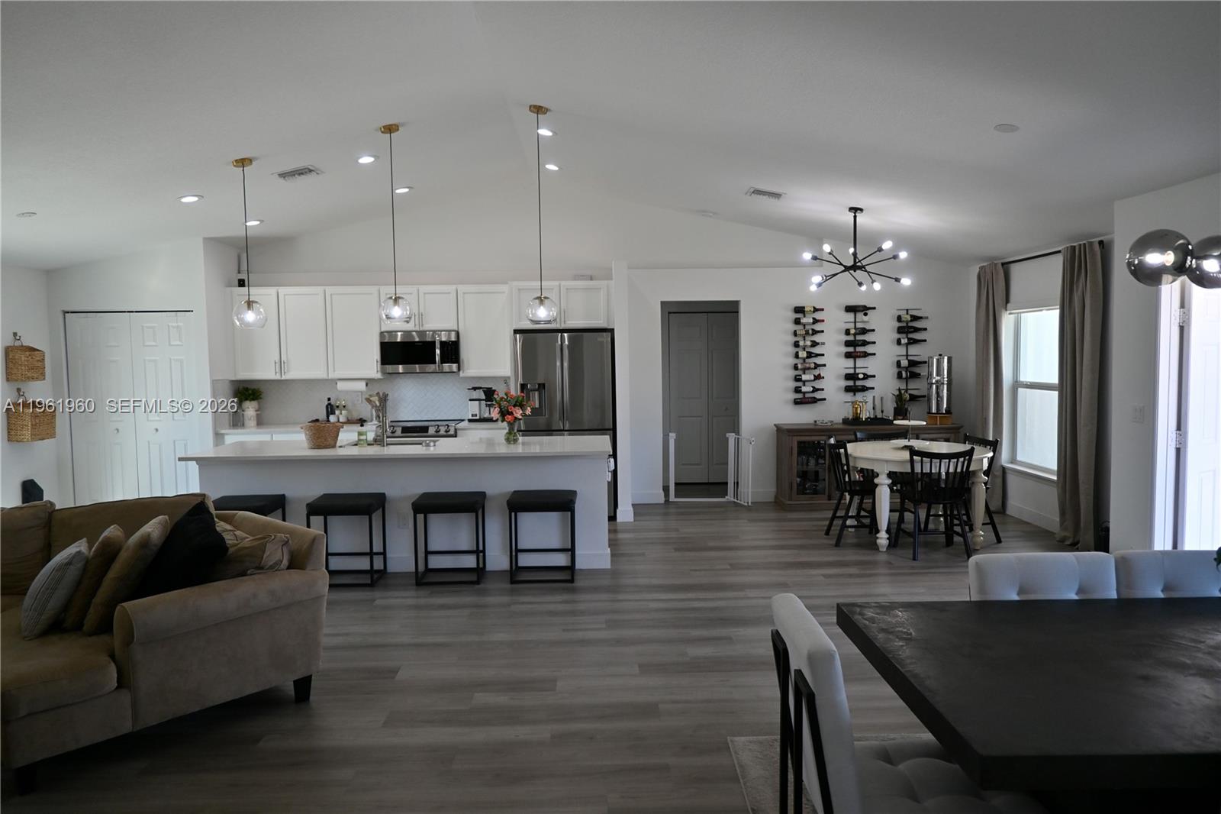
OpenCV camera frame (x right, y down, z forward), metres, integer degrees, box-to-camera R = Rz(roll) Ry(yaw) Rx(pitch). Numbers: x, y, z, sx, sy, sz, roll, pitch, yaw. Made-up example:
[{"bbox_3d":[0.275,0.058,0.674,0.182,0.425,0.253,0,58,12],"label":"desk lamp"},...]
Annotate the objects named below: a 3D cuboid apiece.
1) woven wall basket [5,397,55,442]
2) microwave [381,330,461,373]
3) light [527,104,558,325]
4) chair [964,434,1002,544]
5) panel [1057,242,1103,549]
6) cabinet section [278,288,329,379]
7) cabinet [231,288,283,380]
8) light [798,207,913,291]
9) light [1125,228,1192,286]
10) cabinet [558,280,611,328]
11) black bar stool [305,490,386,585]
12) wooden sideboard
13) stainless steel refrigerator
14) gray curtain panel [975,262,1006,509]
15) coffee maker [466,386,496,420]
[{"bbox_3d":[-5.136,0.110,7.225,0.190,0.370,0.330,-1,4,-1],"label":"woven wall basket"},{"bbox_3d":[-1.838,-0.548,8.033,0.757,0.410,0.410,-1,4,0],"label":"microwave"},{"bbox_3d":[-0.518,-1.402,5.988,0.230,1.600,0.230,-1,4,0],"label":"light"},{"bbox_3d":[2.925,0.675,6.794,0.480,0.840,0.470,-1,4,-7],"label":"chair"},{"bbox_3d":[3.740,-0.080,6.515,0.130,2.400,0.460,-1,4,-1],"label":"panel"},{"bbox_3d":[-3.032,-0.727,8.044,0.469,0.887,0.040,-1,4,-1],"label":"cabinet section"},{"bbox_3d":[-3.493,-0.735,8.198,0.459,0.908,0.330,-1,4,-1],"label":"cabinet"},{"bbox_3d":[2.047,-1.311,6.775,0.900,0.700,0.880,-1,4,-1],"label":"light"},{"bbox_3d":[1.479,-0.401,2.195,0.150,0.150,0.150,-1,4,-1],"label":"light"},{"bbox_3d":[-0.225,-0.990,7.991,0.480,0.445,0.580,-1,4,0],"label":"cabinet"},{"bbox_3d":[-1.858,0.936,5.785,0.450,0.600,0.370,-1,4,-1],"label":"black bar stool"},{"bbox_3d":[2.592,0.597,8.240,1.740,0.815,0.520,-1,4,0],"label":"wooden sideboard"},{"bbox_3d":[-0.430,0.181,7.915,0.910,1.775,0.830,-1,4,0],"label":"stainless steel refrigerator"},{"bbox_3d":[3.682,-0.185,7.829,0.140,2.370,0.500,-1,4,-1],"label":"gray curtain panel"},{"bbox_3d":[-1.282,-0.027,8.191,0.290,0.350,0.190,-1,4,-1],"label":"coffee maker"}]

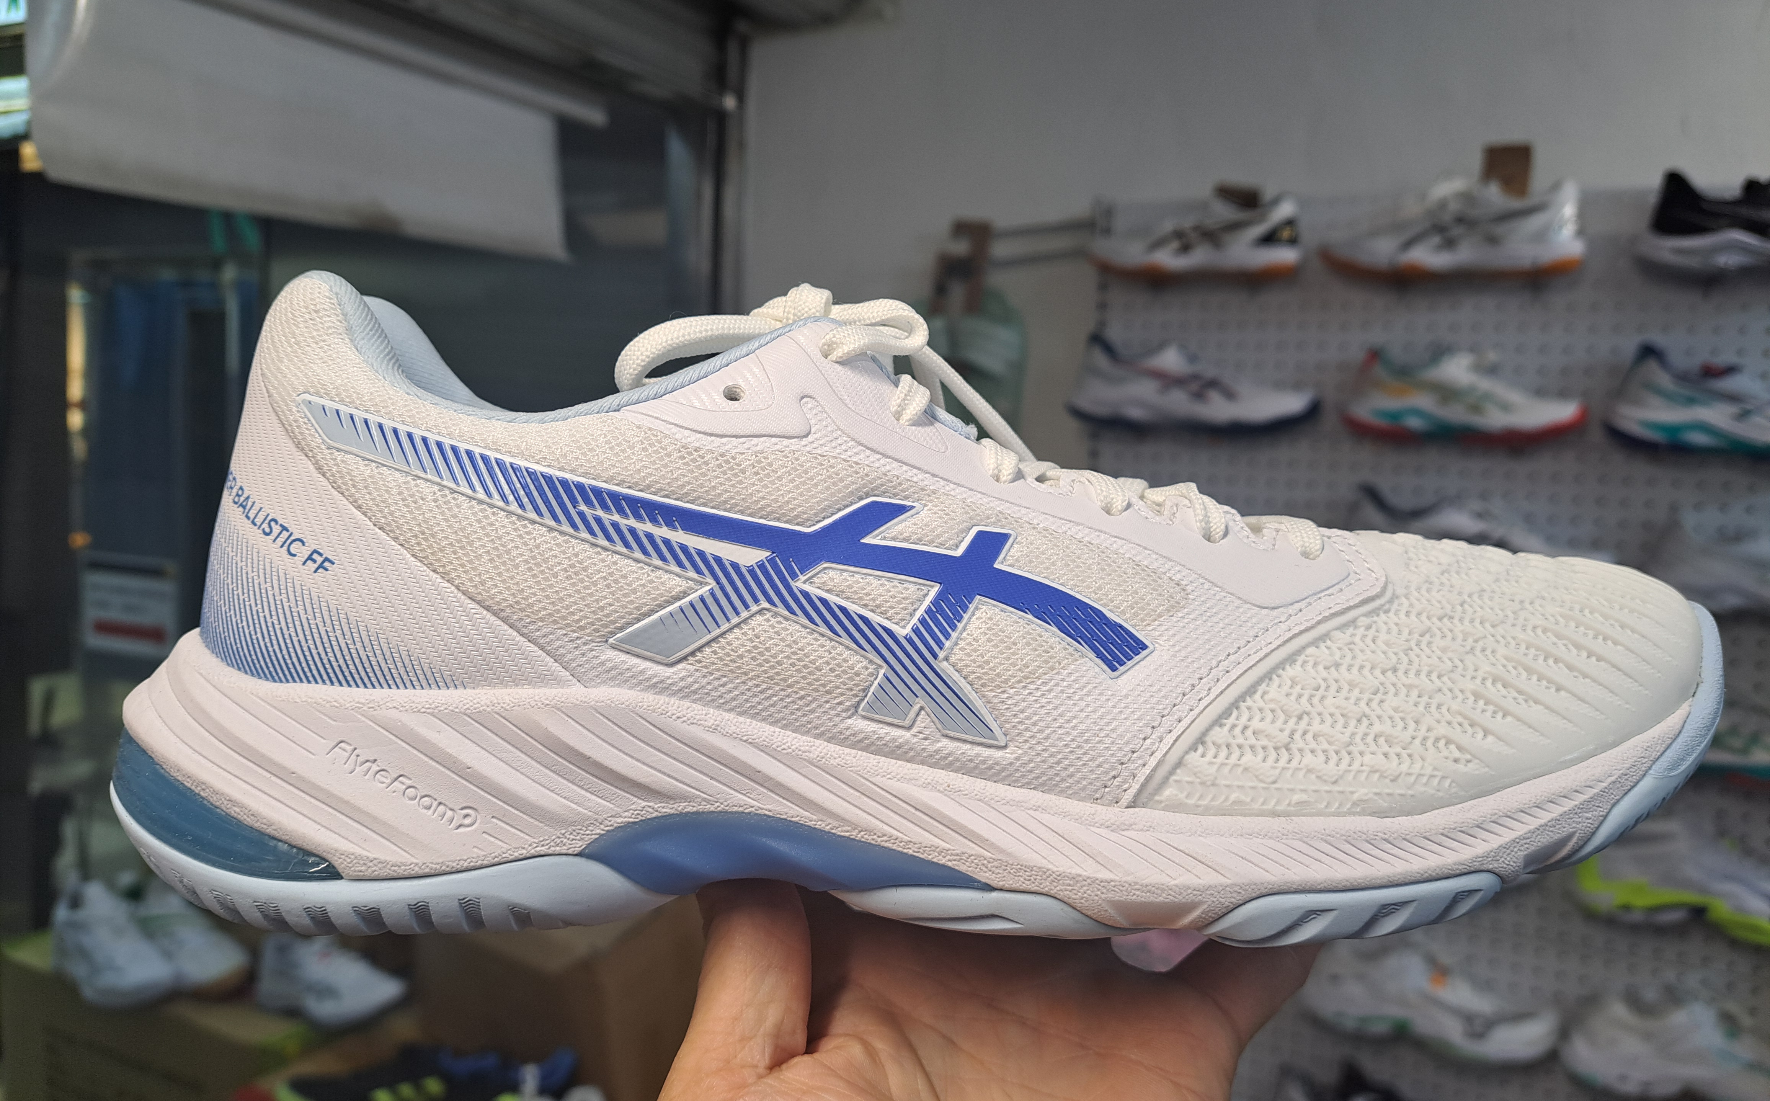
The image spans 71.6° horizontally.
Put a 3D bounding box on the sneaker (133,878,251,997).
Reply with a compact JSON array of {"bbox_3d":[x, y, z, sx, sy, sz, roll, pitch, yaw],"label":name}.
[{"bbox_3d":[-1.013,0.570,1.786,0.283,0.115,0.105,7,6,38],"label":"sneaker"}]

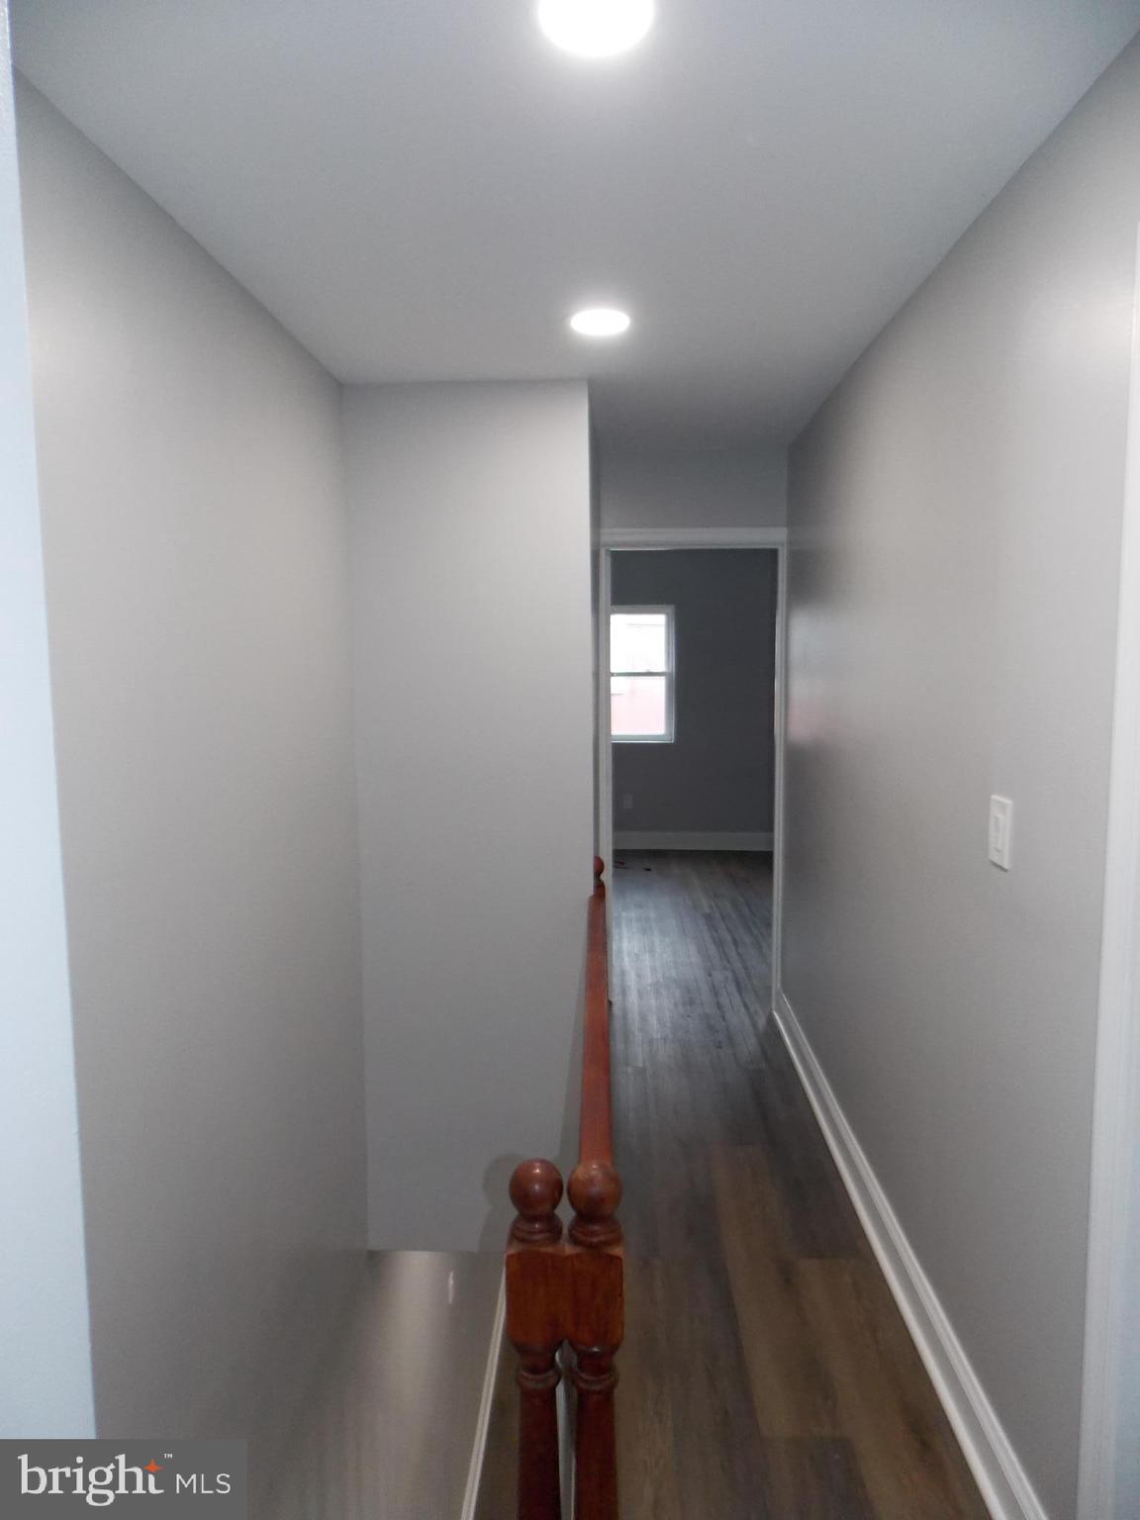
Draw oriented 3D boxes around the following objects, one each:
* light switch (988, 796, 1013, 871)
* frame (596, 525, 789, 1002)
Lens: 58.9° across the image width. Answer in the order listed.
[{"bbox_3d":[0.800,0.136,1.876,0.014,0.121,0.077,0,7,3],"label":"light switch"},{"bbox_3d":[0.523,0.056,4.414,0.791,2.098,0.120,0,7,3],"label":"frame"}]

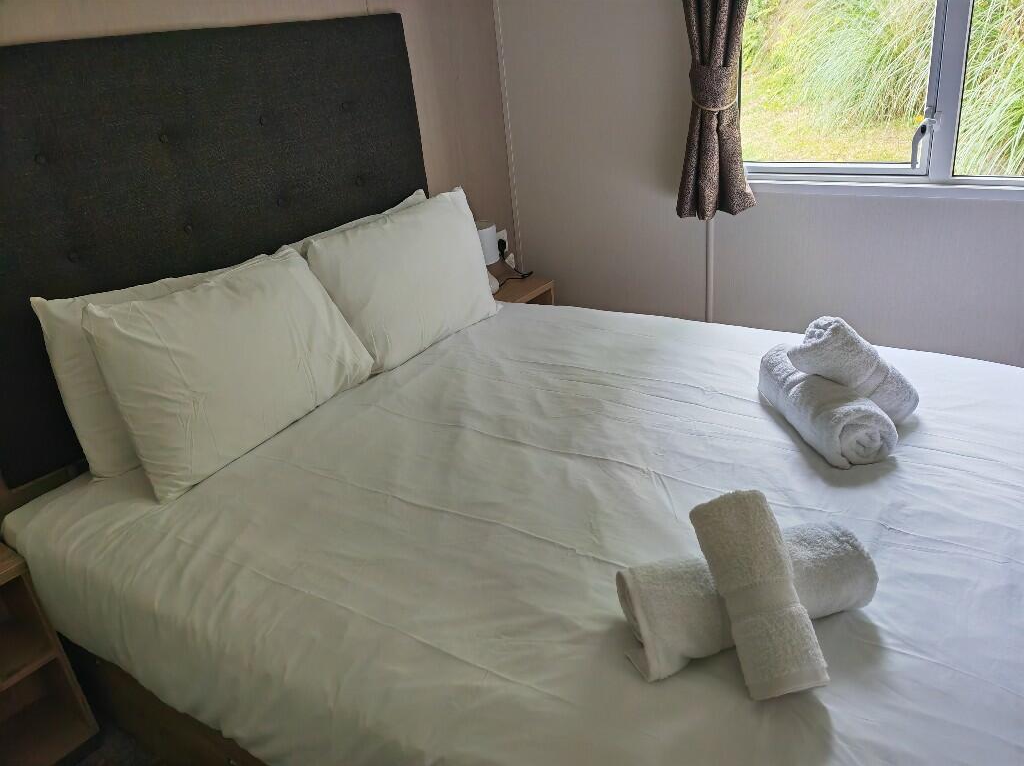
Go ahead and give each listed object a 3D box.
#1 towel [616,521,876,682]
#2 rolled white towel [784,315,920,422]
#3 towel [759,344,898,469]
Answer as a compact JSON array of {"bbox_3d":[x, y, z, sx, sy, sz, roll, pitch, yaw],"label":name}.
[{"bbox_3d":[0.353,0.314,1.208,0.350,0.129,0.135,-12,25,-13],"label":"towel"},{"bbox_3d":[0.718,-0.023,1.674,0.268,0.106,0.104,25,13,-25],"label":"rolled white towel"},{"bbox_3d":[0.660,0.046,1.710,0.139,0.141,0.327,-9,24,-6],"label":"towel"}]

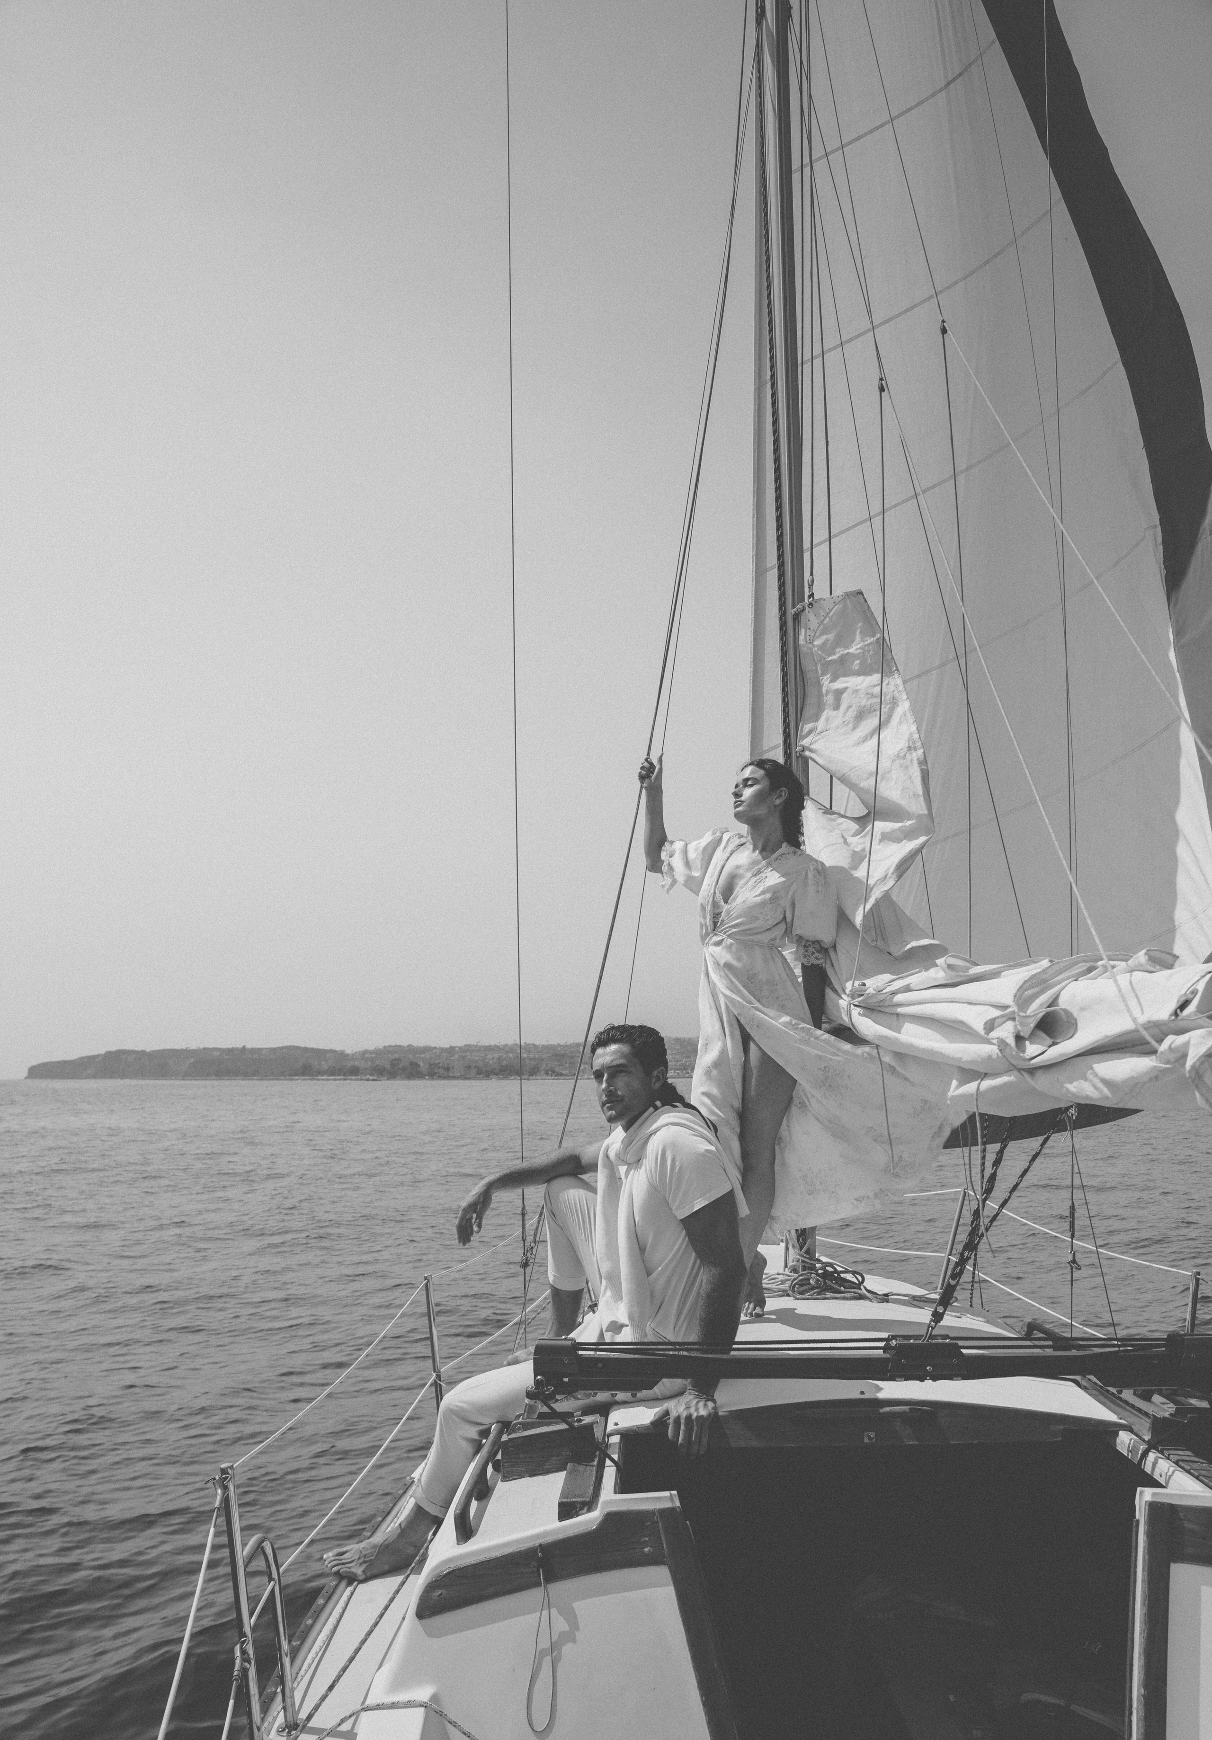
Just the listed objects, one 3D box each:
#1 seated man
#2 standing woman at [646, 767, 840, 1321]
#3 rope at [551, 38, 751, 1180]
[{"bbox_3d":[-0.180,0.888,2.657,0.820,1.110,0.760,5,-11,-26],"label":"seated man"},{"bbox_3d":[0.415,0.491,3.904,0.420,1.730,0.640,9,-14,-43],"label":"standing woman"},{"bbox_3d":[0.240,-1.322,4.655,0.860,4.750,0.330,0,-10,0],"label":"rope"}]

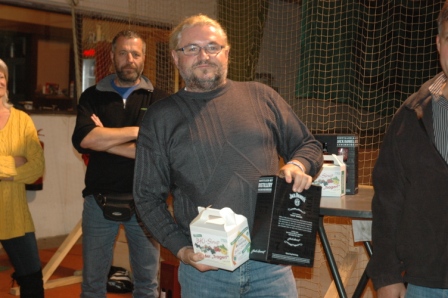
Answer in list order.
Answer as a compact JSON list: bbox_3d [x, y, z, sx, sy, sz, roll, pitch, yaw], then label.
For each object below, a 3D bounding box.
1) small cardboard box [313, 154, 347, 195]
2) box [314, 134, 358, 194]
[{"bbox_3d":[0.477,0.121,3.425,0.145,0.186,0.103,1,3,21],"label":"small cardboard box"},{"bbox_3d":[0.521,0.072,3.519,0.212,0.274,0.079,1,3,22],"label":"box"}]

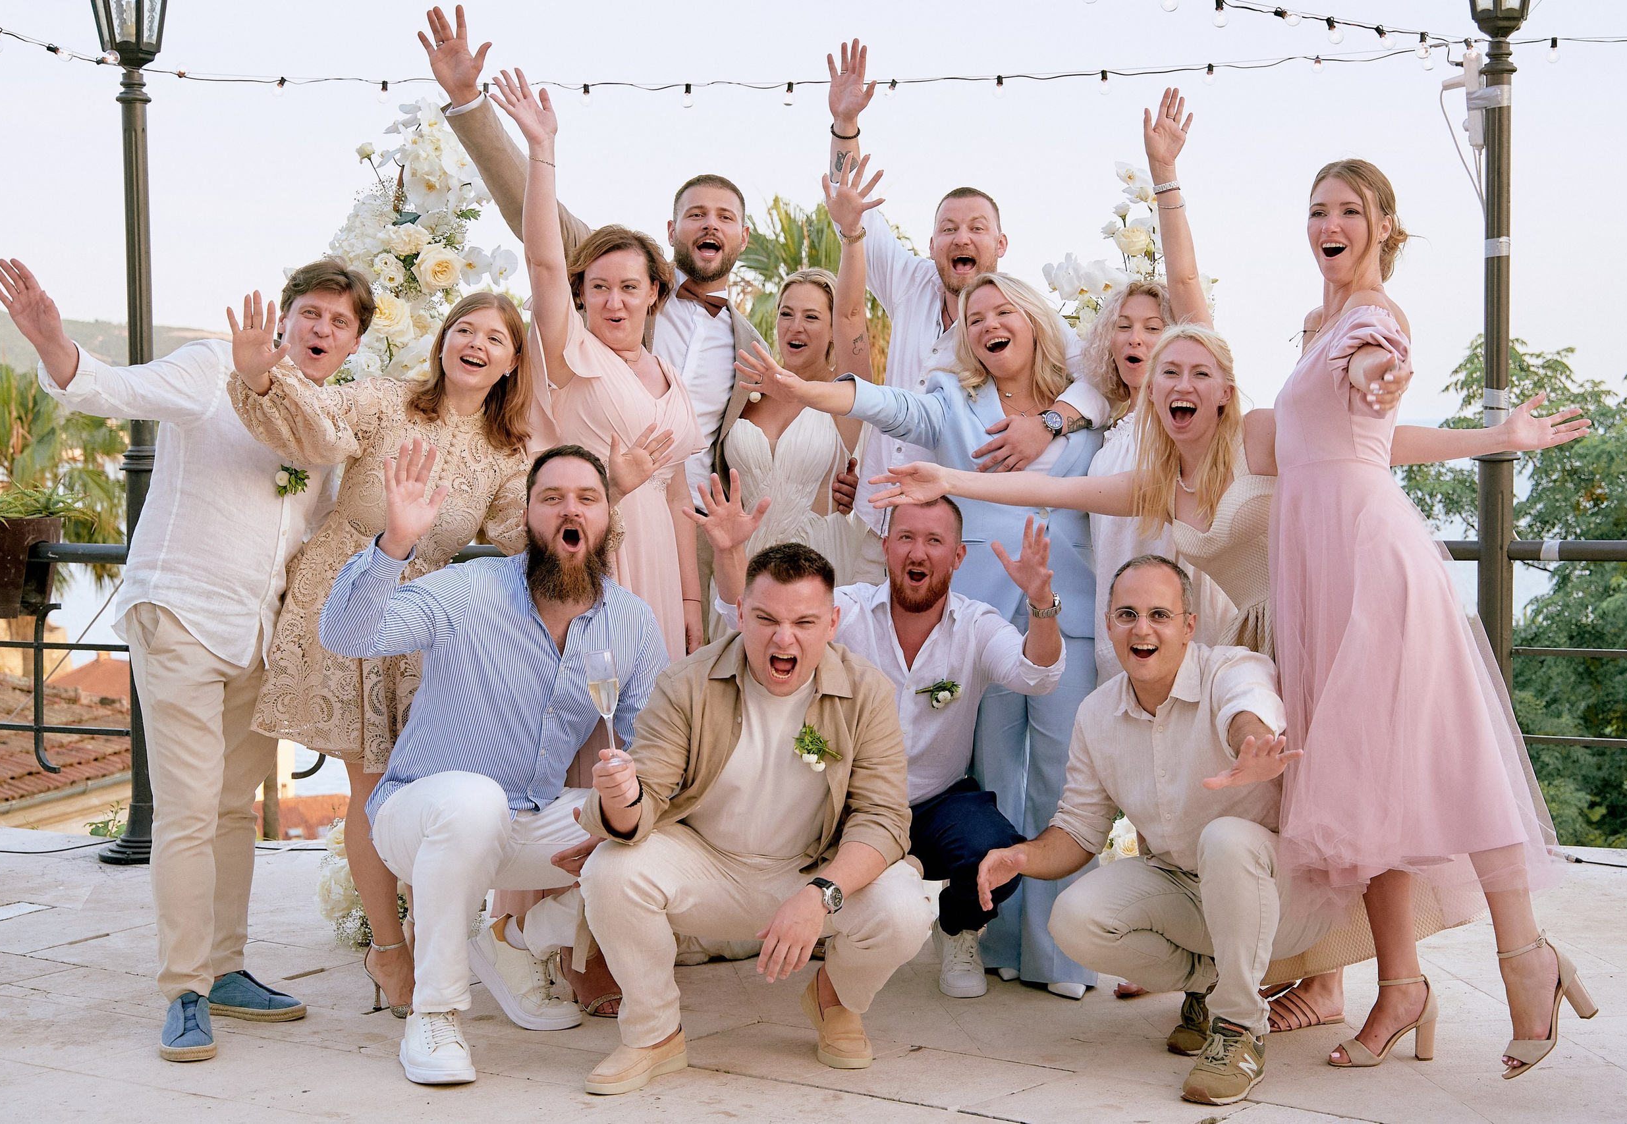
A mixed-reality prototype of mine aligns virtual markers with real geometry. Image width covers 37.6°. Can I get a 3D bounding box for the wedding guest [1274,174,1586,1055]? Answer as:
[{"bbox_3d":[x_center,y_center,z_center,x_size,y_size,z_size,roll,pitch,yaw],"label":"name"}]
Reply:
[{"bbox_3d":[1.185,0.096,4.634,0.630,1.780,0.720,-3,4,-35],"label":"wedding guest"}]

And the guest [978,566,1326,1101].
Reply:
[{"bbox_3d":[0.670,0.486,4.717,0.680,1.000,0.680,0,4,15],"label":"guest"}]

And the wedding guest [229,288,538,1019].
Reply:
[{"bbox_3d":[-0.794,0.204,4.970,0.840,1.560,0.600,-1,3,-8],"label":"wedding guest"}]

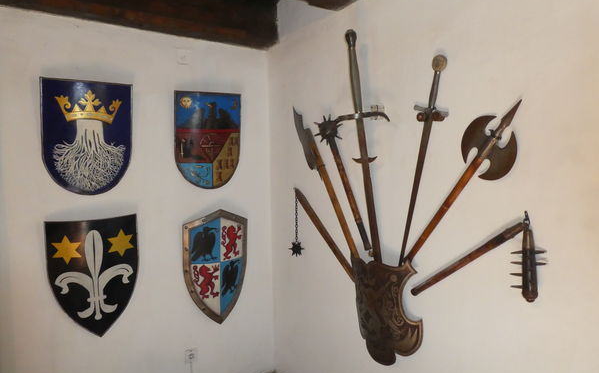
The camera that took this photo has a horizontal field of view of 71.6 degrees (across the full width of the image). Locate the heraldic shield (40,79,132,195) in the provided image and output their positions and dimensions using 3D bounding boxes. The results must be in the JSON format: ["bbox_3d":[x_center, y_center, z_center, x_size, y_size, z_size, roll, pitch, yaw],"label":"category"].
[{"bbox_3d":[-1.143,-0.257,2.262,0.452,0.617,0.074,-3,13,-37],"label":"heraldic shield"}]

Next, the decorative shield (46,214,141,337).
[{"bbox_3d":[-1.123,0.509,2.307,0.465,0.667,0.085,-4,10,-37],"label":"decorative shield"}]

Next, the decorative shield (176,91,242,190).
[{"bbox_3d":[-0.578,-0.292,2.710,0.463,0.623,0.076,-5,13,-37],"label":"decorative shield"}]

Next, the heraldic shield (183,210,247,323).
[{"bbox_3d":[-0.532,0.539,2.774,0.466,0.784,0.076,-4,9,-37],"label":"heraldic shield"}]

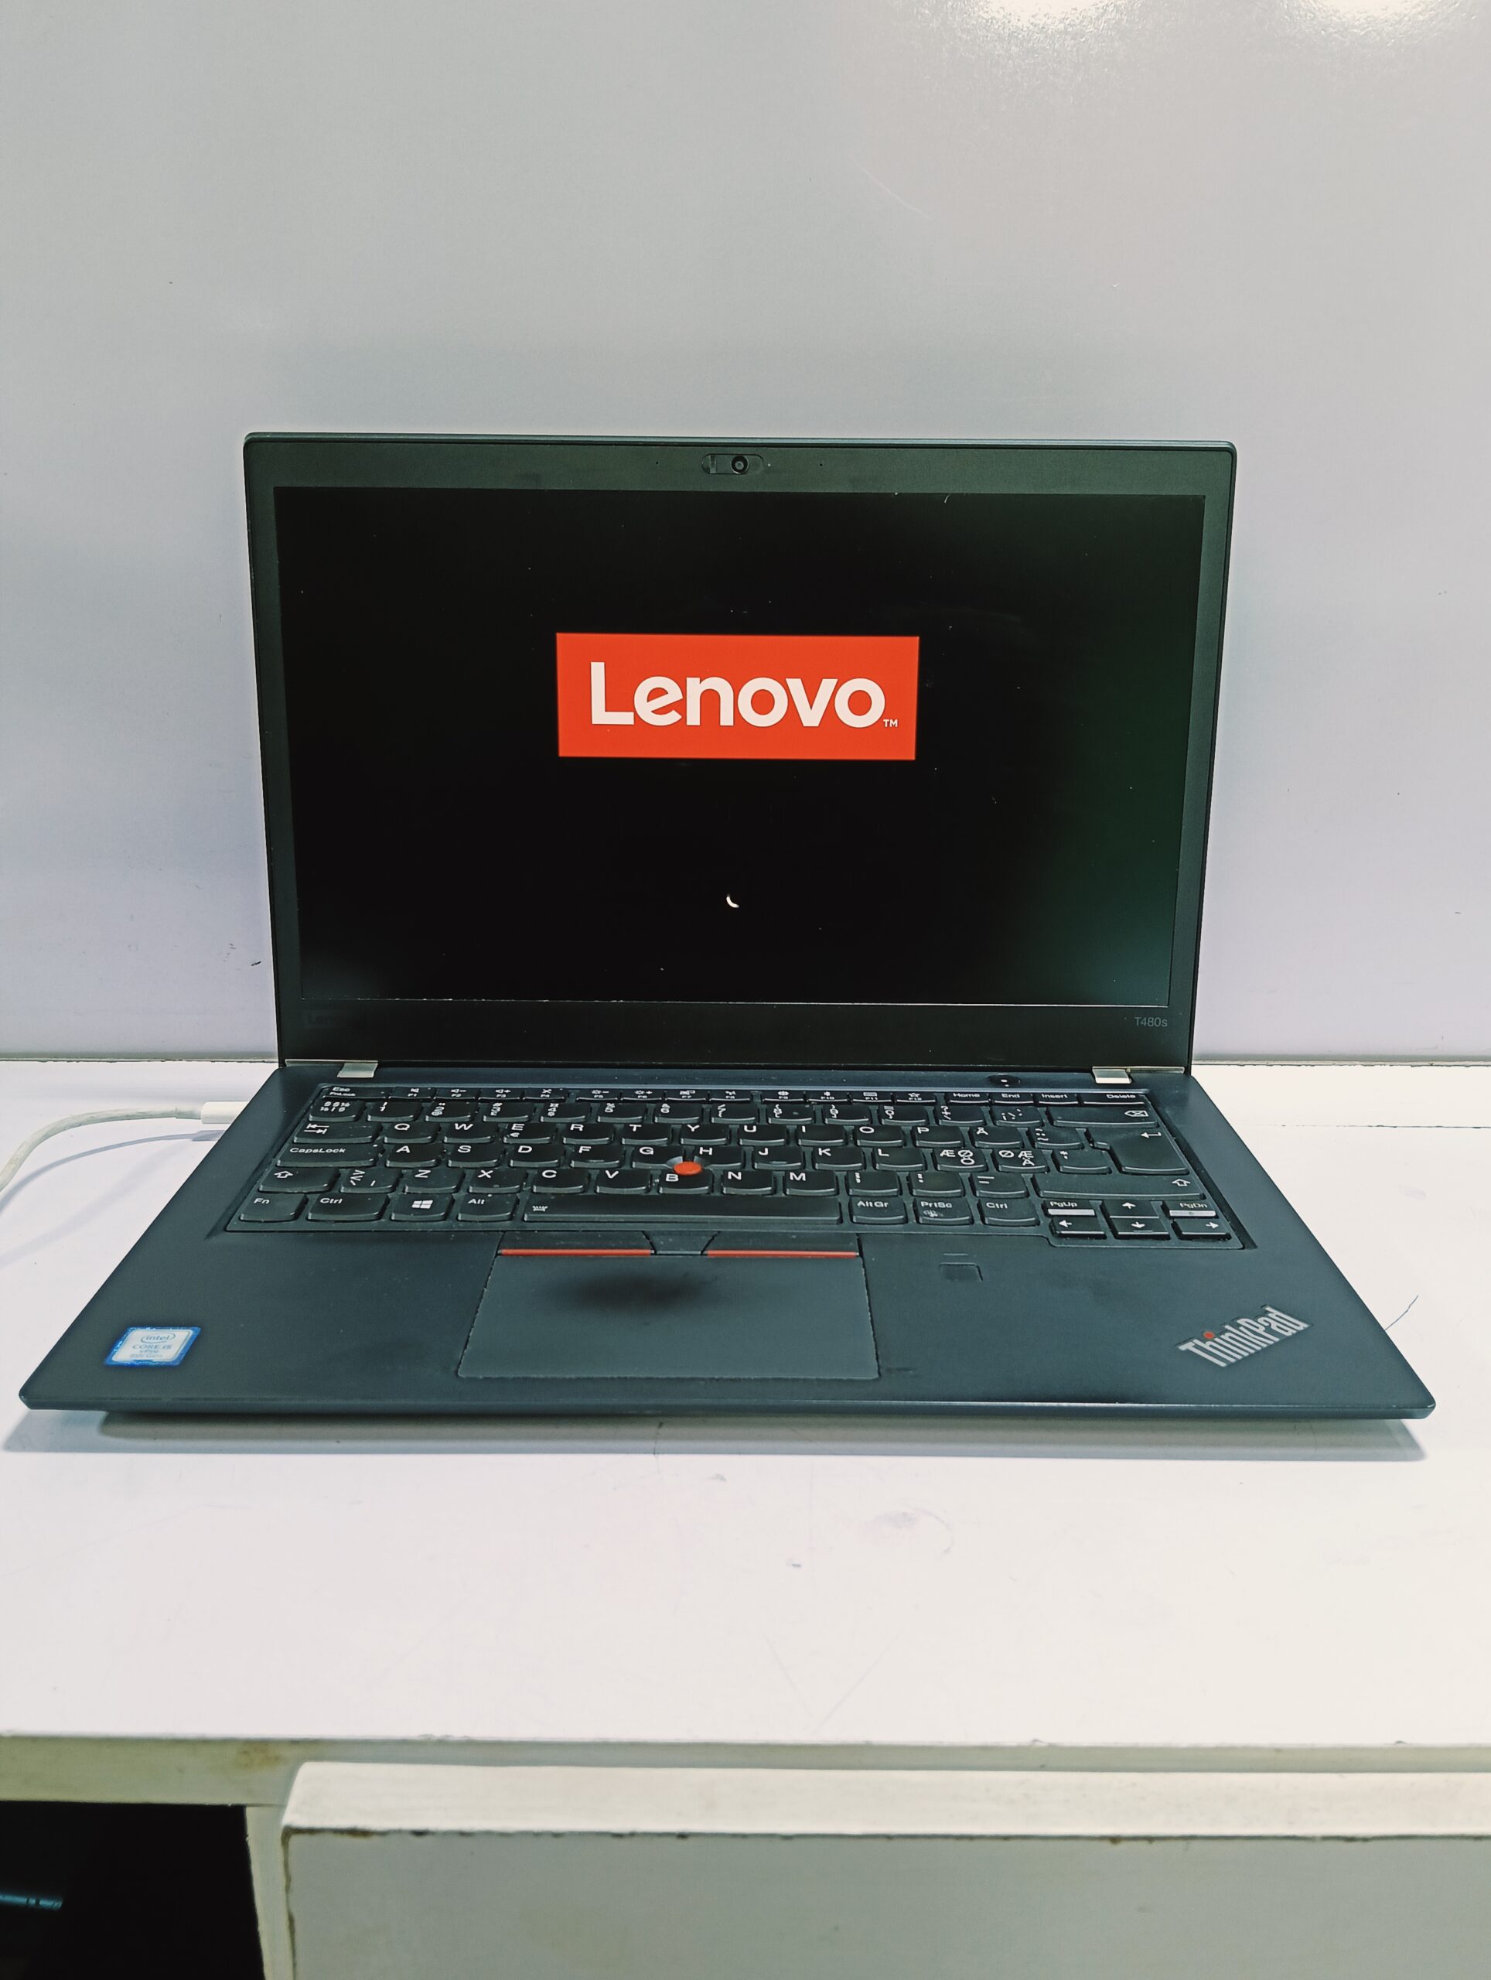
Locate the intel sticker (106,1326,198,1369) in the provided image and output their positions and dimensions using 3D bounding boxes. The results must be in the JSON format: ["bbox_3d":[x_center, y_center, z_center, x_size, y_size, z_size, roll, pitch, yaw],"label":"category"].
[{"bbox_3d":[-0.145,0.087,0.380,0.018,0.001,0.017,1,18,0],"label":"intel sticker"}]

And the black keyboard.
[{"bbox_3d":[-0.004,0.054,0.492,0.288,0.005,0.119,1,18,0],"label":"black keyboard"}]

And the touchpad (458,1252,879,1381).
[{"bbox_3d":[-0.018,0.084,0.398,0.100,0.003,0.061,1,18,0],"label":"touchpad"}]

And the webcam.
[{"bbox_3d":[-0.004,-0.175,0.515,0.021,0.007,0.004,1,12,0],"label":"webcam"}]

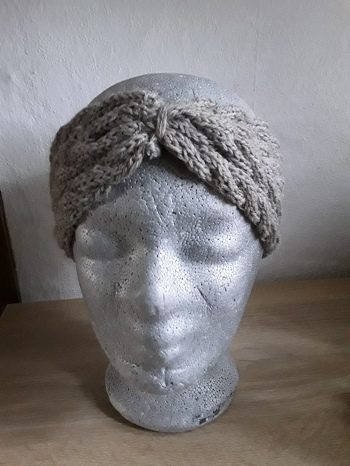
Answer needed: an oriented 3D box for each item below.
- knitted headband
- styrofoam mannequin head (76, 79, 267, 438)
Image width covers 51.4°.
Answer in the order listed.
[{"bbox_3d":[-0.007,-0.039,0.303,0.182,0.148,0.196,2,21,7],"label":"knitted headband"},{"bbox_3d":[-0.004,0.018,0.314,0.155,0.283,0.200,2,21,7],"label":"styrofoam mannequin head"}]

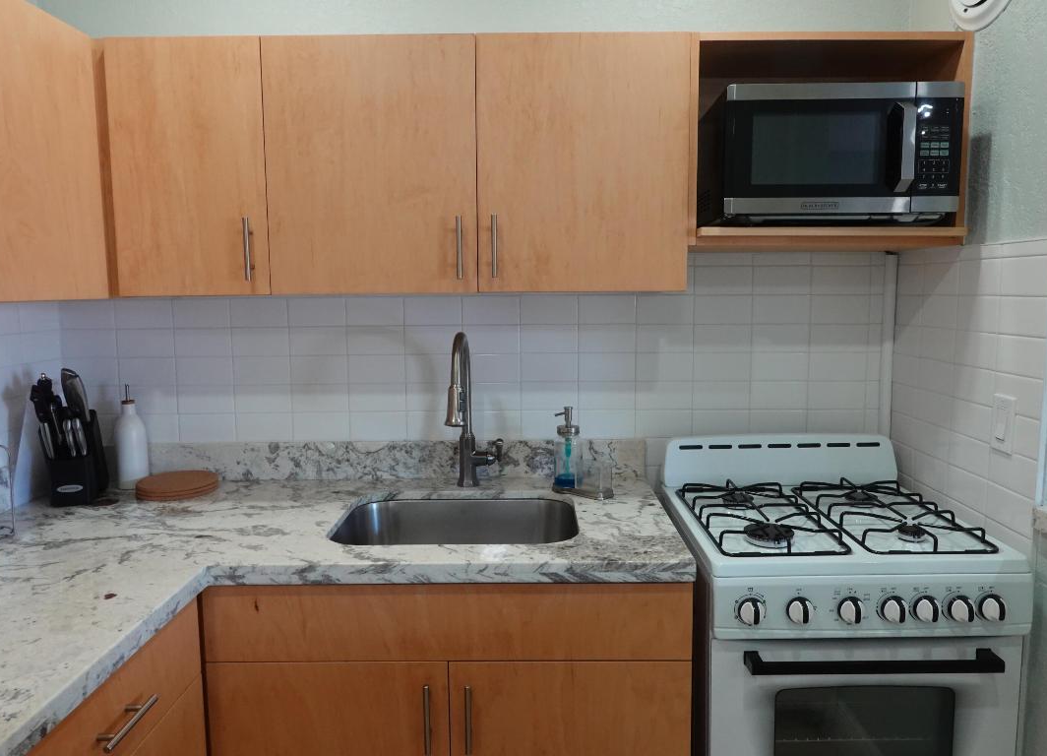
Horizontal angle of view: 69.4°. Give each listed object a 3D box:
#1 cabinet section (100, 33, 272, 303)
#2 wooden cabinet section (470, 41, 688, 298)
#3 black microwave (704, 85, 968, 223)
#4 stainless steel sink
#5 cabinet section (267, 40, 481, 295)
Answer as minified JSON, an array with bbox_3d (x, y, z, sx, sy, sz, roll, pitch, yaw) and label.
[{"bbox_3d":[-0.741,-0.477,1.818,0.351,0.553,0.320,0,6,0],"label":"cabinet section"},{"bbox_3d":[0.131,-0.483,1.815,0.465,0.553,0.320,0,6,0],"label":"wooden cabinet section"},{"bbox_3d":[0.670,-0.489,1.766,0.494,0.289,0.400,0,6,0],"label":"black microwave"},{"bbox_3d":[-0.143,0.435,1.740,0.545,0.205,0.425,0,6,0],"label":"stainless steel sink"},{"bbox_3d":[-0.333,-0.480,1.816,0.464,0.553,0.320,0,6,0],"label":"cabinet section"}]

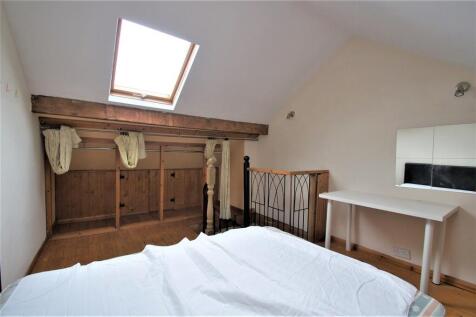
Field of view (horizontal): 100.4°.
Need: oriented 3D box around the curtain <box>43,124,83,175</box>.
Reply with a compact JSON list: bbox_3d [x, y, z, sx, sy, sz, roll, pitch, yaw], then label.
[{"bbox_3d":[-2.045,-0.111,2.329,0.350,0.585,0.180,0,1,-36],"label":"curtain"}]

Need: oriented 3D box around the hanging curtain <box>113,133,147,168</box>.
[{"bbox_3d":[-1.478,-0.116,2.747,0.380,0.505,0.180,0,1,-36],"label":"hanging curtain"}]

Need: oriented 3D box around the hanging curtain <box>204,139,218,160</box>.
[{"bbox_3d":[-0.465,-0.150,3.505,0.270,0.420,0.160,0,1,-36],"label":"hanging curtain"}]

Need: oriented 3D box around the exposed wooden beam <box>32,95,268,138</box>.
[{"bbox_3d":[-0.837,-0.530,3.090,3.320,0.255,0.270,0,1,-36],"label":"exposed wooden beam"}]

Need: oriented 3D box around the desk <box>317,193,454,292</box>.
[{"bbox_3d":[1.472,0.804,2.071,0.590,0.735,1.000,0,1,-36],"label":"desk"}]

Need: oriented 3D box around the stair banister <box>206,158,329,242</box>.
[{"bbox_3d":[0.431,0.563,2.871,1.454,1.161,1.101,0,1,-35],"label":"stair banister"}]

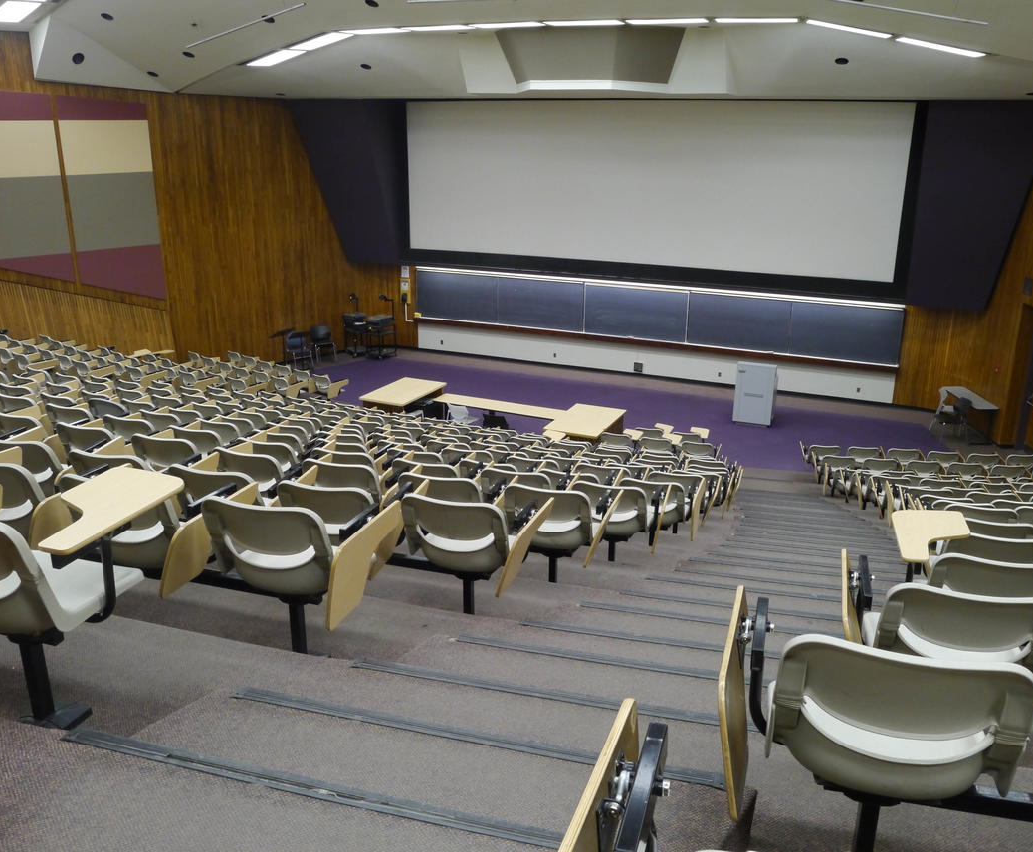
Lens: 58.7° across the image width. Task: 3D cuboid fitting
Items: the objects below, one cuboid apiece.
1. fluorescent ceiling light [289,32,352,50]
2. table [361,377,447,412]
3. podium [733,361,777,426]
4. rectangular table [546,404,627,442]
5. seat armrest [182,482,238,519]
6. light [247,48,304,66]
[{"bbox_3d":[-3.580,-7.066,16.813,1.200,0.060,0.580,1,15,38],"label":"fluorescent ceiling light"},{"bbox_3d":[-2.126,-0.303,17.515,0.950,0.750,1.680,8,19,22],"label":"table"},{"bbox_3d":[4.758,-0.666,18.161,0.740,1.240,0.600,8,19,22],"label":"podium"},{"bbox_3d":[1.199,0.249,15.928,0.950,0.750,1.680,8,19,22],"label":"rectangular table"},{"bbox_3d":[-1.095,0.271,3.336,0.030,0.050,0.255,8,19,22],"label":"seat armrest"},{"bbox_3d":[-4.614,-7.075,17.614,1.200,0.060,0.580,1,15,38],"label":"light"}]

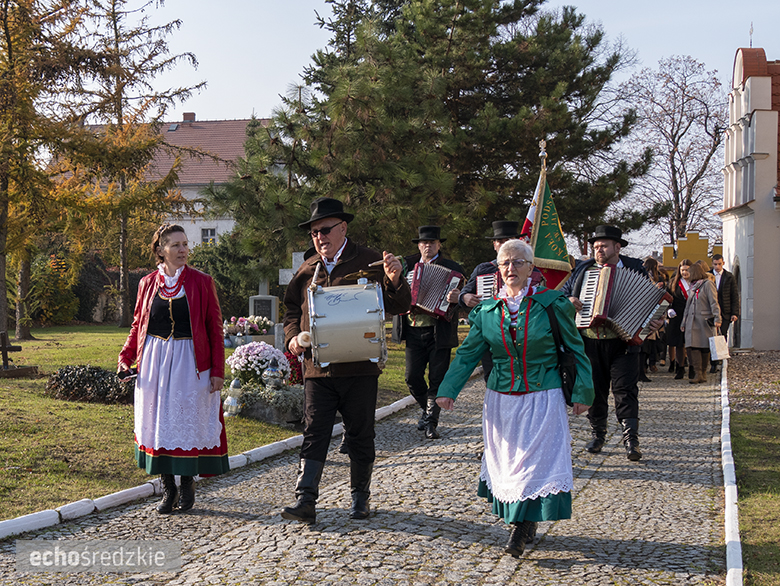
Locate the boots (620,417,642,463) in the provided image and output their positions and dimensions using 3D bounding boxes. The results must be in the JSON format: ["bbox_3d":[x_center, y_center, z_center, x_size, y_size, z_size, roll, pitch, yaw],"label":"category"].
[{"bbox_3d":[1.854,1.132,7.270,0.130,0.335,0.300,1,-5,12],"label":"boots"}]

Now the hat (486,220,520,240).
[{"bbox_3d":[0.910,-0.488,7.400,0.300,0.140,0.340,3,0,17],"label":"hat"}]

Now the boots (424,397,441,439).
[{"bbox_3d":[0.381,1.113,8.400,0.125,0.380,0.290,0,0,0],"label":"boots"}]

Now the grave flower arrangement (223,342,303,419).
[{"bbox_3d":[-1.306,0.906,9.700,0.800,0.760,0.700,0,0,19],"label":"grave flower arrangement"}]

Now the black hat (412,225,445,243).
[{"bbox_3d":[0.348,-0.516,8.380,0.290,0.145,0.310,1,0,12],"label":"black hat"}]

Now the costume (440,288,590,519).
[{"bbox_3d":[0.632,0.557,4.730,0.760,1.190,0.500,0,0,16],"label":"costume"}]

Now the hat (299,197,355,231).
[{"bbox_3d":[-0.357,-0.445,5.330,0.280,0.145,0.320,-4,8,30],"label":"hat"}]

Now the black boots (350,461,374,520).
[{"bbox_3d":[-0.164,1.124,5.530,0.125,0.370,0.290,0,0,6],"label":"black boots"}]

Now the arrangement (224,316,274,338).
[{"bbox_3d":[-2.944,0.697,19.700,1.020,0.480,0.600,0,0,3],"label":"arrangement"}]

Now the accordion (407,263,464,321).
[{"bbox_3d":[0.374,-0.009,8.150,0.480,0.430,0.230,13,-2,19],"label":"accordion"}]

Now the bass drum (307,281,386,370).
[{"bbox_3d":[-0.230,0.170,5.120,0.400,0.450,0.450,4,0,-3],"label":"bass drum"}]

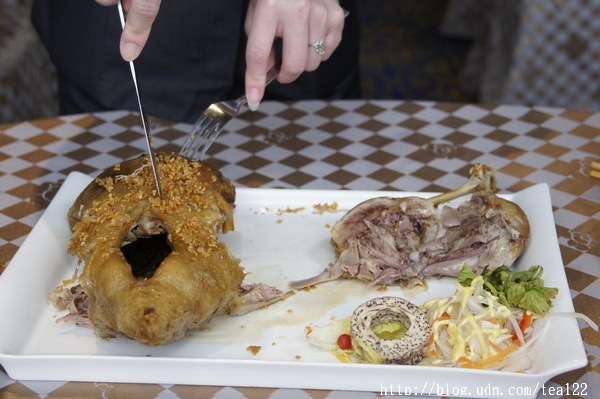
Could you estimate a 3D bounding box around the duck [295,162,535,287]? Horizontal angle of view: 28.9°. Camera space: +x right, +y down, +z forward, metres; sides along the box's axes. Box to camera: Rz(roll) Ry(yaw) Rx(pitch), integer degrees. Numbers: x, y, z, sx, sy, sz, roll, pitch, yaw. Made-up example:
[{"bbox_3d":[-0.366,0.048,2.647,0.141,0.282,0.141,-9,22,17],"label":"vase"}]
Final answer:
[{"bbox_3d":[0.085,0.020,0.894,0.178,0.051,0.105,-2,27,0],"label":"duck"}]

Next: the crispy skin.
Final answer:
[{"bbox_3d":[-0.107,0.025,0.866,0.127,0.071,0.194,-4,27,-5],"label":"crispy skin"}]

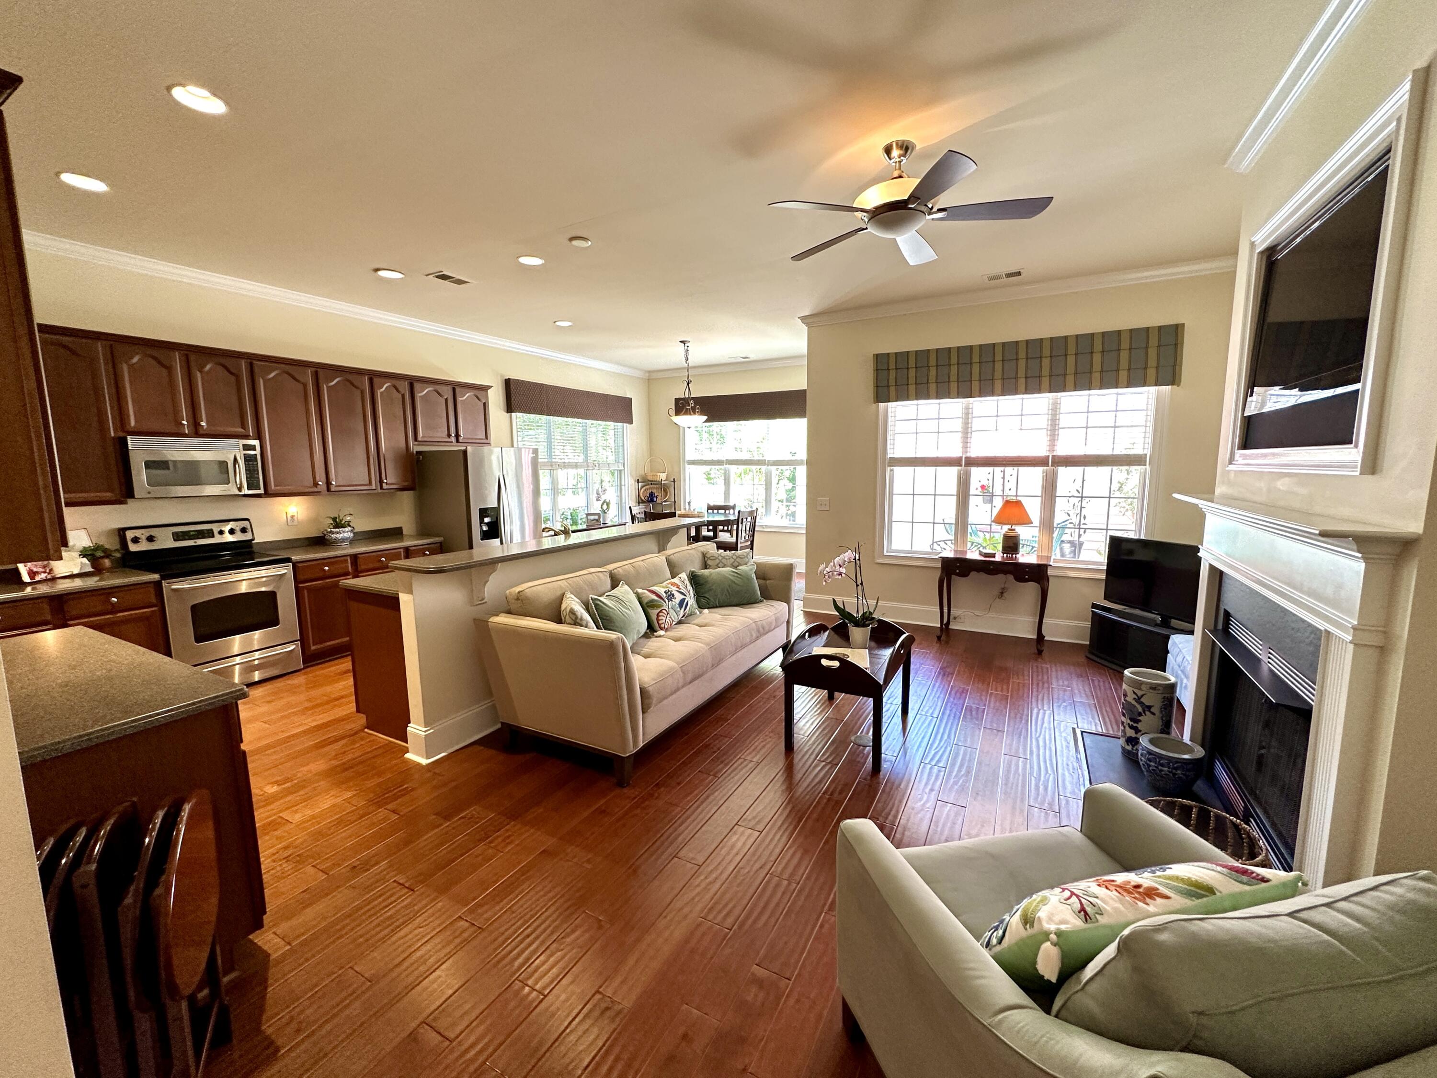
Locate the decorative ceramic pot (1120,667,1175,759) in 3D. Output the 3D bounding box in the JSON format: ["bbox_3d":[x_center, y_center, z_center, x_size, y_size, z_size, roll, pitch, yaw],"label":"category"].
[{"bbox_3d":[2.321,0.951,3.145,0.230,0.440,0.230,4,8,29],"label":"decorative ceramic pot"}]

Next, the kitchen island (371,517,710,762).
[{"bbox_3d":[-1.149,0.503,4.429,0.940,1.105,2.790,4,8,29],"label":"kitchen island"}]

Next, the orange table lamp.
[{"bbox_3d":[2.546,-0.085,5.025,0.320,0.527,0.320,4,8,29],"label":"orange table lamp"}]

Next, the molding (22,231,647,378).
[{"bbox_3d":[-2.806,-2.221,6.307,0.085,0.100,7.050,4,8,29],"label":"molding"}]

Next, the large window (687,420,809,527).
[{"bbox_3d":[0.405,-1.028,8.732,2.330,1.790,0.120,4,8,29],"label":"large window"}]

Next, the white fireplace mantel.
[{"bbox_3d":[2.055,0.577,2.325,0.180,1.410,1.890,4,8,29],"label":"white fireplace mantel"}]

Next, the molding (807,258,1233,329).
[{"bbox_3d":[2.417,-2.123,5.134,3.550,0.100,0.100,4,8,29],"label":"molding"}]

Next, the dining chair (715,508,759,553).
[{"bbox_3d":[0.208,0.087,8.005,0.520,1.000,0.440,4,8,29],"label":"dining chair"}]

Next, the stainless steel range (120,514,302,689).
[{"bbox_3d":[-3.723,0.498,4.313,0.705,1.190,0.761,4,8,29],"label":"stainless steel range"}]

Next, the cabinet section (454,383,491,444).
[{"bbox_3d":[-2.750,-1.312,6.260,0.320,0.592,0.444,4,8,29],"label":"cabinet section"}]

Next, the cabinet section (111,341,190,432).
[{"bbox_3d":[-3.986,-1.015,4.046,0.320,0.595,0.389,4,8,29],"label":"cabinet section"}]

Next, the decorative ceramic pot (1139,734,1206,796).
[{"bbox_3d":[2.214,1.114,2.848,0.256,0.210,0.256,4,8,29],"label":"decorative ceramic pot"}]

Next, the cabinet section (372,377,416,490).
[{"bbox_3d":[-3.173,-0.980,5.528,0.320,1.043,0.384,4,8,29],"label":"cabinet section"}]

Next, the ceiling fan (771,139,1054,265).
[{"bbox_3d":[0.860,-1.662,2.814,1.280,0.410,1.280,4,8,29],"label":"ceiling fan"}]

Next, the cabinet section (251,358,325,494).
[{"bbox_3d":[-3.592,-0.884,4.776,0.320,1.042,0.469,4,8,29],"label":"cabinet section"}]

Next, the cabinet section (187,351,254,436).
[{"bbox_3d":[-3.800,-1.060,4.379,0.320,0.595,0.389,4,8,29],"label":"cabinet section"}]

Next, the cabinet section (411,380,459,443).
[{"bbox_3d":[-2.971,-1.258,5.864,0.320,0.592,0.489,4,8,29],"label":"cabinet section"}]

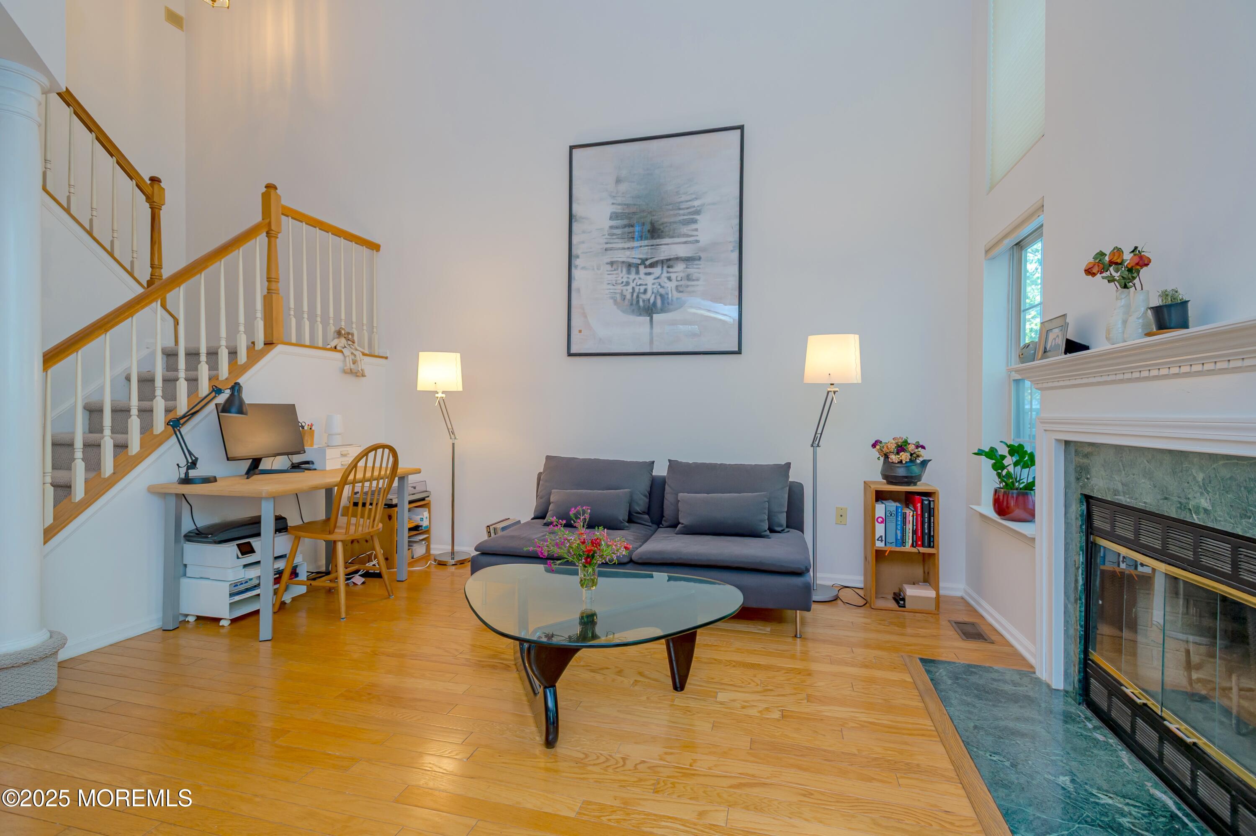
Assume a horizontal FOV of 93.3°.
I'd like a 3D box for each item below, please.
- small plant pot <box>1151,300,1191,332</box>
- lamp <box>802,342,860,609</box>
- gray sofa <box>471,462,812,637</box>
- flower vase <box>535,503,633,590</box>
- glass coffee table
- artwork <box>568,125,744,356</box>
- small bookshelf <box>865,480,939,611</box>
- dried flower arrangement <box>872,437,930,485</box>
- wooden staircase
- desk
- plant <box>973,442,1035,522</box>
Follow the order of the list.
[{"bbox_3d":[1.516,-0.276,1.659,0.085,0.083,0.085,1,0,14],"label":"small plant pot"},{"bbox_3d":[1.227,0.295,3.666,0.392,1.612,0.340,1,0,14],"label":"lamp"},{"bbox_3d":[0.124,0.682,3.637,1.870,0.820,0.980,1,0,14],"label":"gray sofa"},{"bbox_3d":[-0.192,0.533,2.426,0.430,0.350,0.360,1,0,14],"label":"flower vase"},{"bbox_3d":[-0.155,0.902,2.323,1.170,0.394,0.915,1,0,14],"label":"glass coffee table"},{"bbox_3d":[0.175,-1.205,4.146,1.239,1.535,0.036,1,0,14],"label":"artwork"},{"bbox_3d":[1.624,0.753,3.530,0.354,0.704,0.280,1,0,14],"label":"small bookshelf"},{"bbox_3d":[1.634,0.258,3.546,0.315,0.288,0.260,1,0,14],"label":"dried flower arrangement"},{"bbox_3d":[-3.217,-0.517,3.654,2.060,3.165,2.680,1,0,14],"label":"wooden staircase"},{"bbox_3d":[-1.906,0.711,3.498,0.700,0.732,1.240,1,0,14],"label":"desk"},{"bbox_3d":[1.994,0.323,3.072,0.340,0.405,0.360,1,0,14],"label":"plant"}]

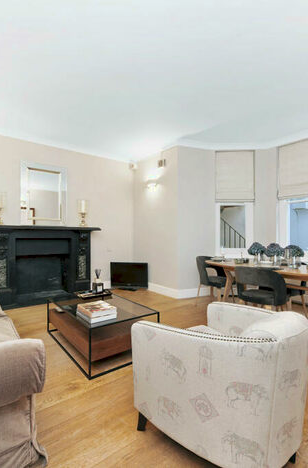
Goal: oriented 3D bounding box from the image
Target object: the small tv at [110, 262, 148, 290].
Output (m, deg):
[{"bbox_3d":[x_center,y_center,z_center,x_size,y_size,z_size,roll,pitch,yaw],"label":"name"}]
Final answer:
[{"bbox_3d":[-0.495,0.877,4.760,0.770,0.567,0.200,0,0,9],"label":"small tv"}]

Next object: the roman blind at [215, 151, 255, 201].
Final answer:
[{"bbox_3d":[1.518,-1.074,4.360,0.720,0.940,0.050,0,0,5],"label":"roman blind"}]

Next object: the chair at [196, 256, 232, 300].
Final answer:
[{"bbox_3d":[0.963,0.765,3.695,0.540,0.790,0.590,0,0,-40],"label":"chair"}]

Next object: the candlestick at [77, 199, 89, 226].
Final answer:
[{"bbox_3d":[-1.303,-0.370,4.303,0.185,0.510,0.185,0,0,-40],"label":"candlestick"}]

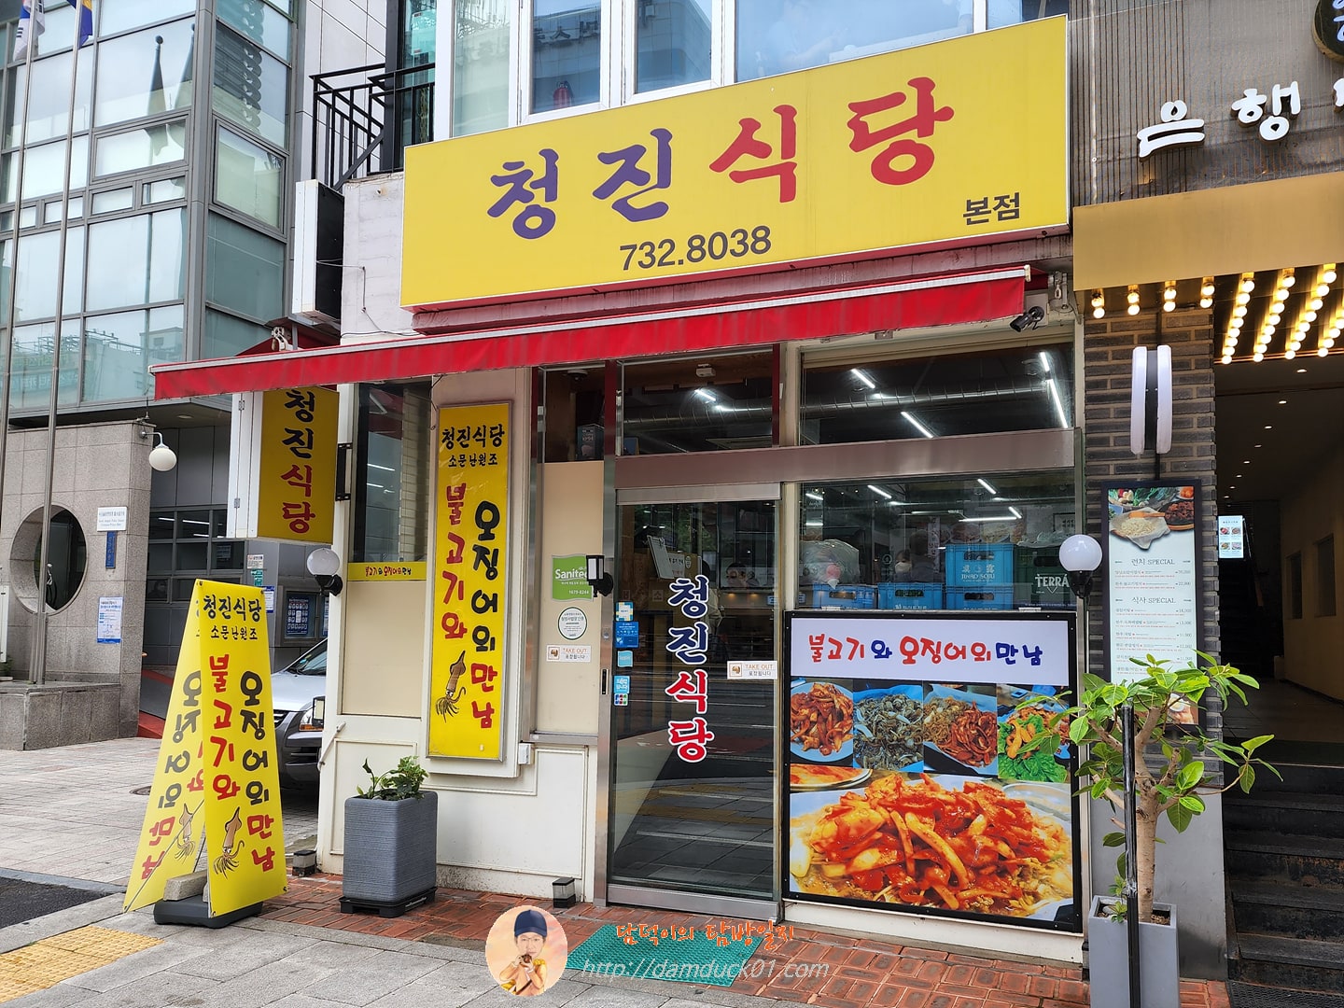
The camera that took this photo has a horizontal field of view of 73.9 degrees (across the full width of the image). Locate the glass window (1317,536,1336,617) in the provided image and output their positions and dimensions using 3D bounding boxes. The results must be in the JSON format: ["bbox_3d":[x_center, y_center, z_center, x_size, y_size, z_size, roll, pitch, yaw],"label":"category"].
[{"bbox_3d":[4.912,0.540,6.700,0.060,0.600,0.400,-2,-5,19],"label":"glass window"}]

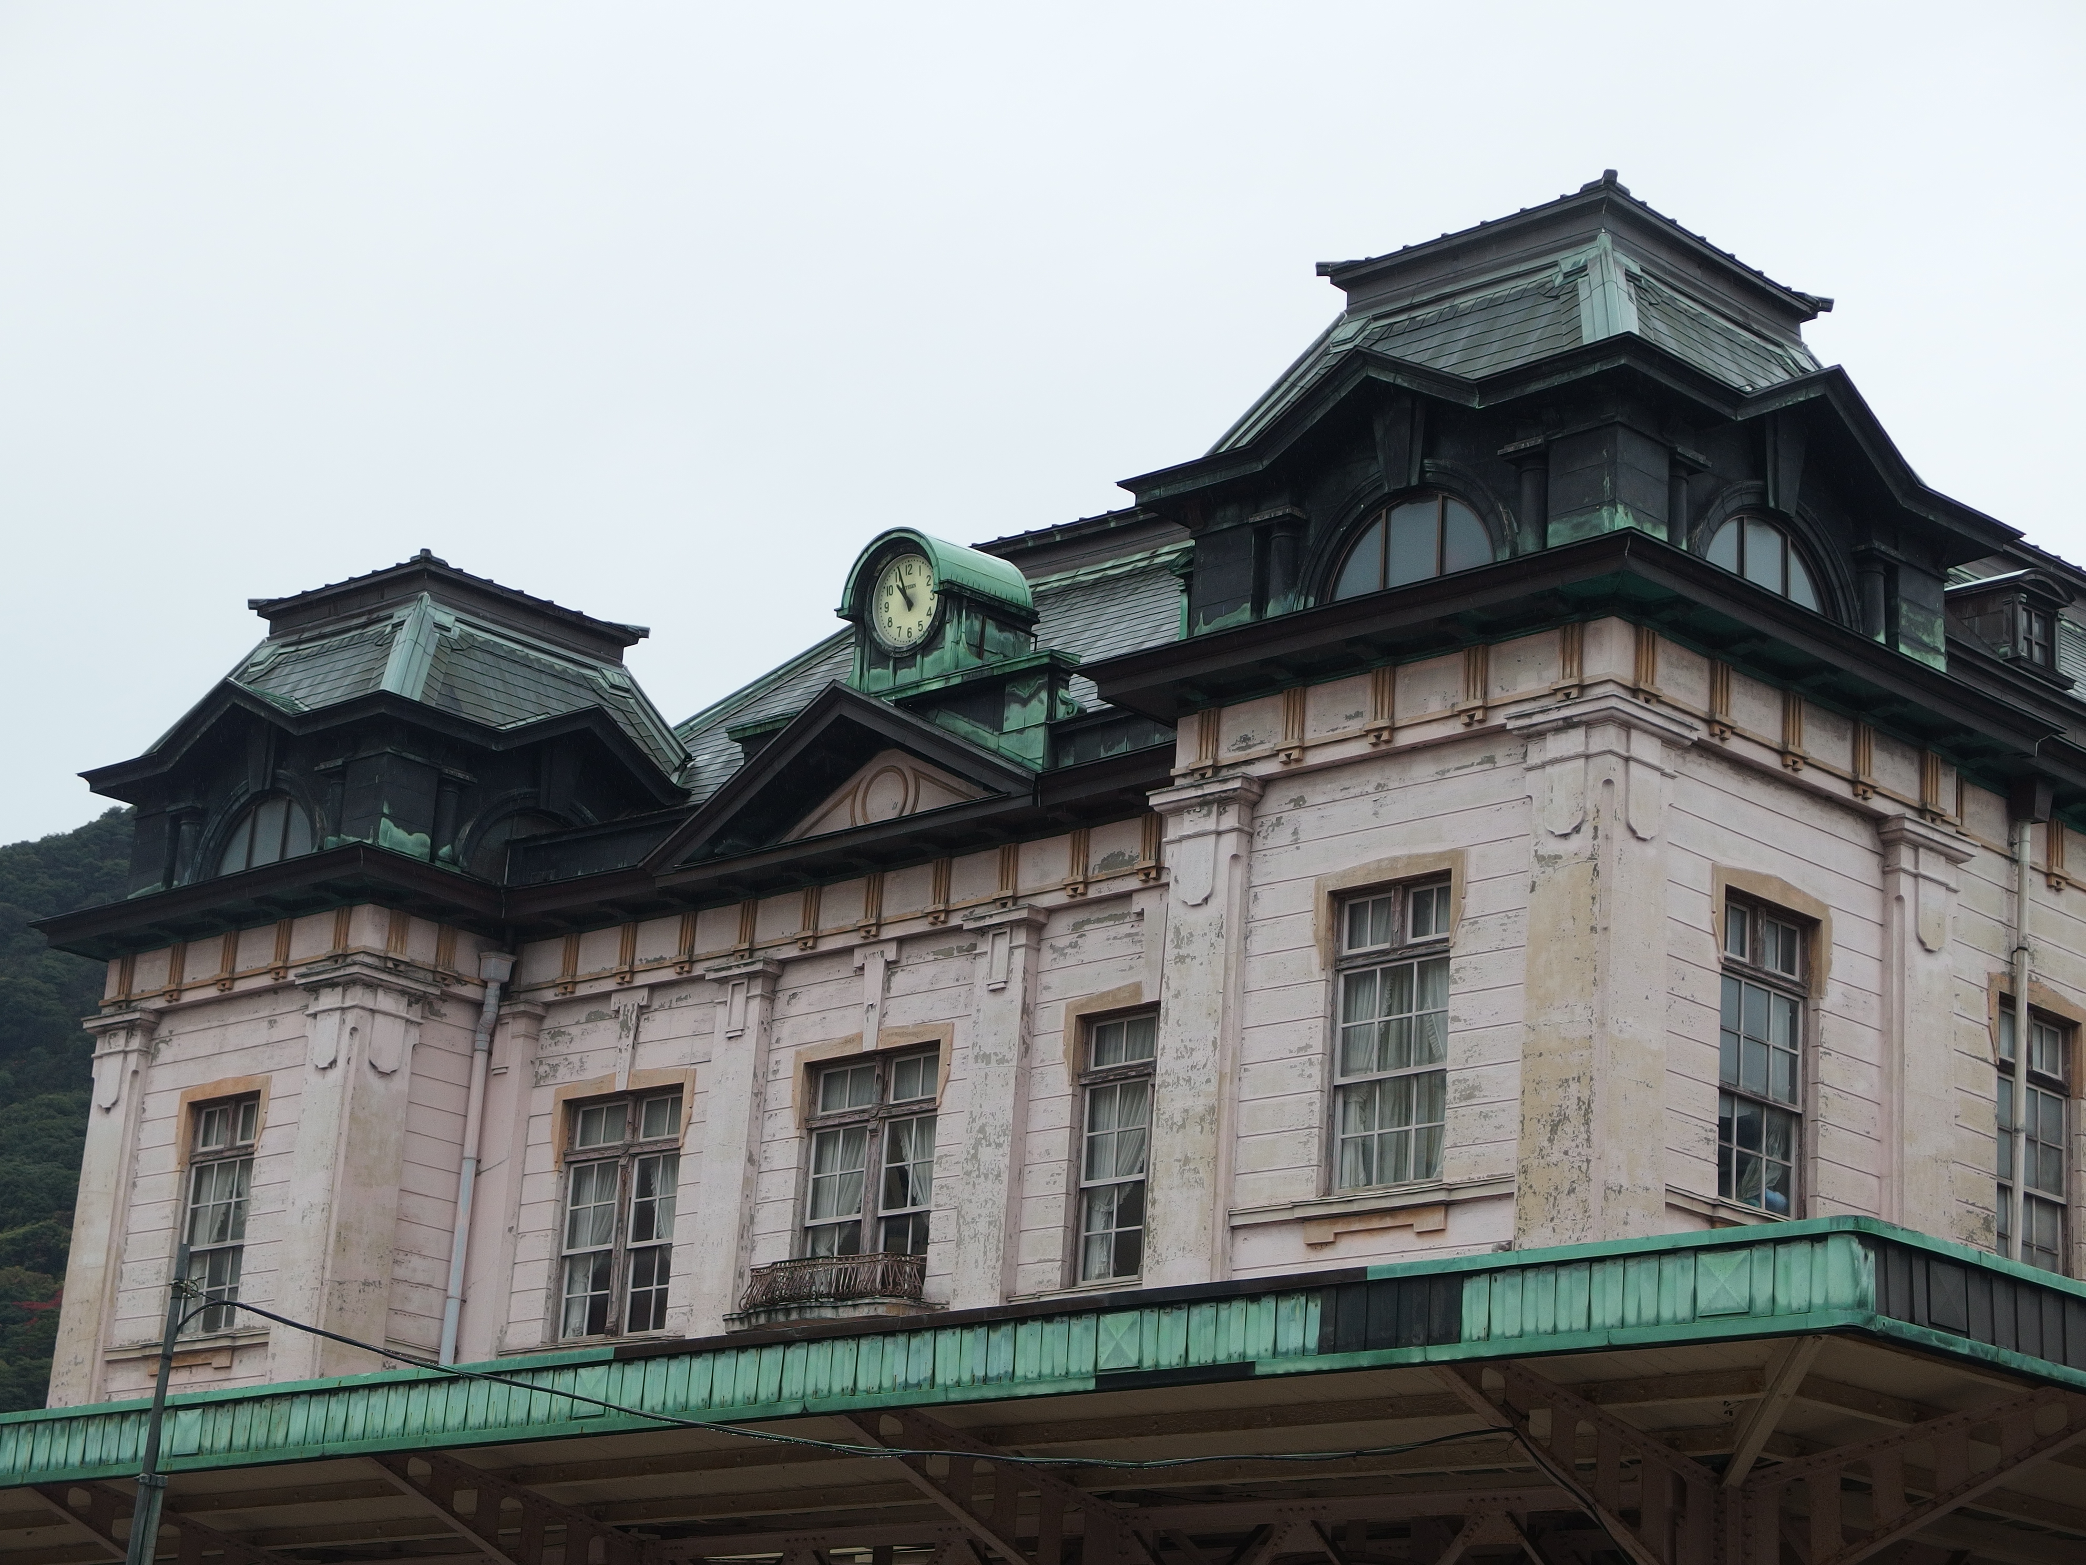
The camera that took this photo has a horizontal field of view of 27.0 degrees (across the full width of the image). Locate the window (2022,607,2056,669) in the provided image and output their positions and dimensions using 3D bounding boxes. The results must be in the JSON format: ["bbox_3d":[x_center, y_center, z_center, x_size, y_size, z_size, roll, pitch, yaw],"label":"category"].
[{"bbox_3d":[8.226,-1.190,35.812,0.104,0.458,0.499,-13,-23,43],"label":"window"}]

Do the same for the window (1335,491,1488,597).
[{"bbox_3d":[2.834,-1.812,33.064,1.612,0.811,0.135,-13,-23,43],"label":"window"}]

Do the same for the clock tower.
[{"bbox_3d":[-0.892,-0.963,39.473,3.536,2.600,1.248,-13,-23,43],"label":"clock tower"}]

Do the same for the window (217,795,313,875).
[{"bbox_3d":[-7.688,0.522,43.145,1.591,0.811,0.135,-13,-23,43],"label":"window"}]

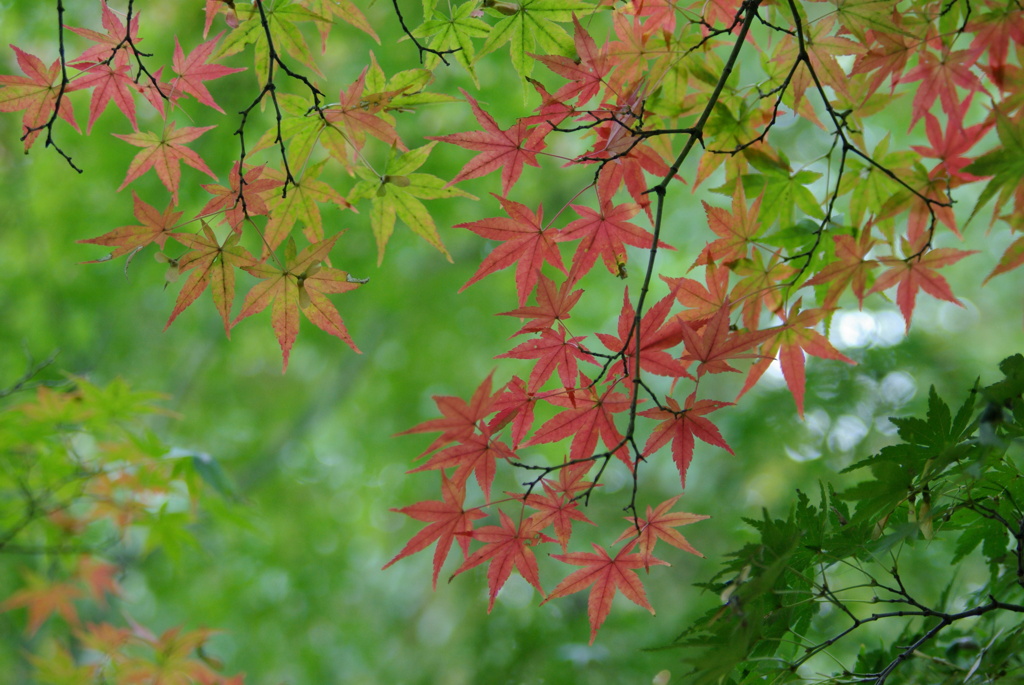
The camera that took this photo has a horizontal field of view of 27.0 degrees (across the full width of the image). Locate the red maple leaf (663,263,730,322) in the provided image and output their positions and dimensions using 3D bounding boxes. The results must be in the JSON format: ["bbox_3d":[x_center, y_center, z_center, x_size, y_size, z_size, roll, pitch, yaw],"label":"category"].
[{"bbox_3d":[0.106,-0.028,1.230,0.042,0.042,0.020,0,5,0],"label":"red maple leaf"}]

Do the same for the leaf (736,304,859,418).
[{"bbox_3d":[0.152,0.009,1.140,0.064,0.060,0.018,0,5,0],"label":"leaf"}]

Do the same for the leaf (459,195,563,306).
[{"bbox_3d":[-0.001,-0.051,1.200,0.065,0.064,0.022,0,-5,10],"label":"leaf"}]

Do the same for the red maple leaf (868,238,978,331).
[{"bbox_3d":[0.239,-0.033,1.240,0.067,0.055,0.023,0,-10,0],"label":"red maple leaf"}]

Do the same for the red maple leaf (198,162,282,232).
[{"bbox_3d":[-0.150,-0.080,1.180,0.046,0.038,0.018,0,20,0],"label":"red maple leaf"}]

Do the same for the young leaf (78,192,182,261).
[{"bbox_3d":[-0.207,-0.064,1.160,0.057,0.038,0.018,0,25,0],"label":"young leaf"}]

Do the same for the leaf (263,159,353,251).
[{"bbox_3d":[-0.119,-0.075,1.220,0.061,0.060,0.023,0,-5,0],"label":"leaf"}]

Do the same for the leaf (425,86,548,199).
[{"bbox_3d":[-0.014,-0.108,1.150,0.065,0.058,0.018,0,5,-15],"label":"leaf"}]

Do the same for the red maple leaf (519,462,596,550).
[{"bbox_3d":[0.024,0.094,1.200,0.049,0.047,0.018,0,0,0],"label":"red maple leaf"}]

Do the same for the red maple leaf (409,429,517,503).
[{"bbox_3d":[-0.027,0.066,1.150,0.058,0.039,0.018,0,20,0],"label":"red maple leaf"}]

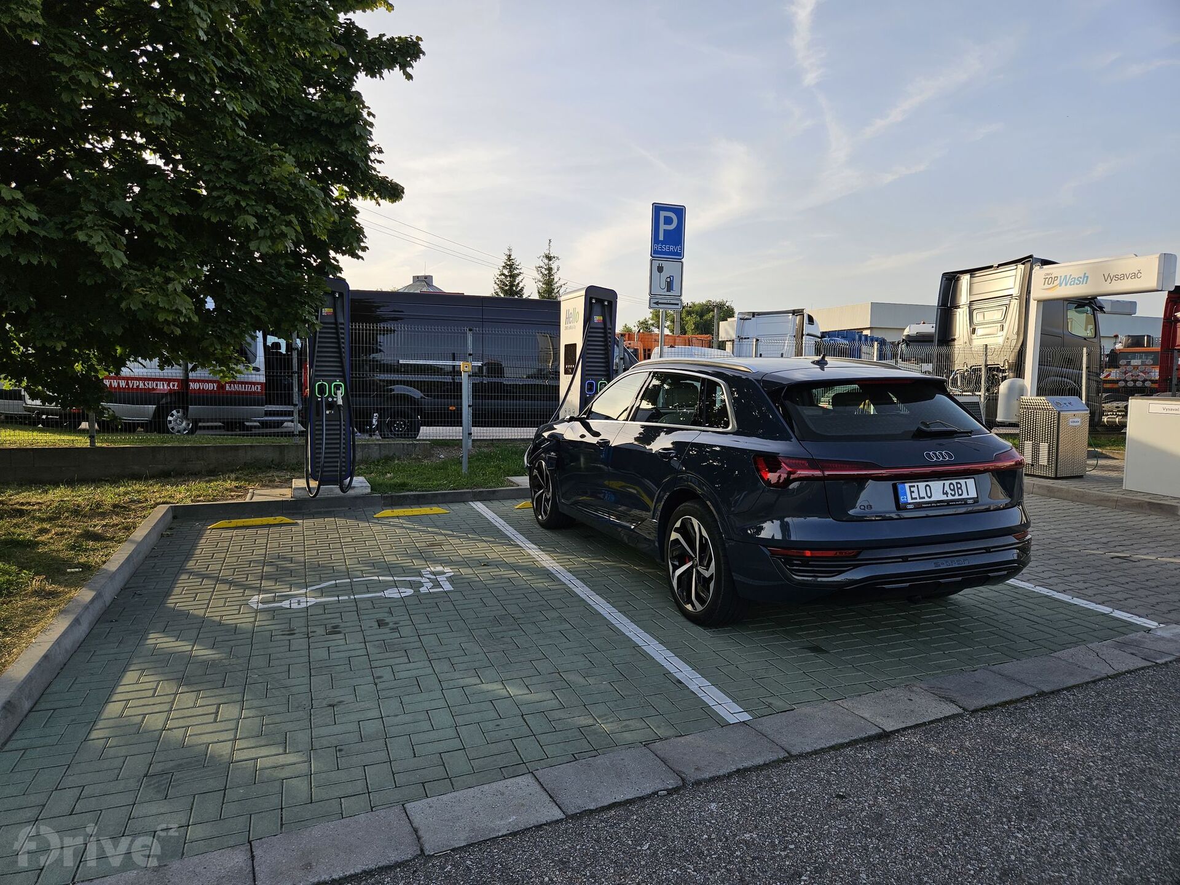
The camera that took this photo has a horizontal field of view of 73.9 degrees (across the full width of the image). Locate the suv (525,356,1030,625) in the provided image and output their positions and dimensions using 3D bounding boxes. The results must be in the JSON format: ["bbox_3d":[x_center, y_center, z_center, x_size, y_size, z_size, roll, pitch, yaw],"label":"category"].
[{"bbox_3d":[0.982,0.137,6.311,1.960,1.633,4.915,-2,6,-21],"label":"suv"}]

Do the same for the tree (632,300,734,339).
[{"bbox_3d":[9.500,-10.000,80.000,10.300,9.000,9.000,1,5,0],"label":"tree"}]

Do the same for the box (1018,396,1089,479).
[{"bbox_3d":[6.385,-0.104,10.721,0.600,1.090,0.570,-1,6,-21],"label":"box"}]

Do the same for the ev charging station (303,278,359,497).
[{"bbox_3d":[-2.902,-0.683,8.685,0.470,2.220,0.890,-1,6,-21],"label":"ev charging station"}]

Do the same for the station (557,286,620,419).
[{"bbox_3d":[-0.039,-0.753,9.762,0.470,2.220,0.890,-1,6,-21],"label":"station"}]

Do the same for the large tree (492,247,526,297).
[{"bbox_3d":[-7.300,-11.400,71.000,4.800,13.000,4.800,1,5,0],"label":"large tree"}]

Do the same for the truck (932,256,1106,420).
[{"bbox_3d":[8.630,-2.241,17.879,5.700,3.800,2.500,-1,6,-21],"label":"truck"}]

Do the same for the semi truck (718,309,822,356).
[{"bbox_3d":[6.253,-2.889,28.282,2.500,3.800,6.000,4,6,30],"label":"semi truck"}]

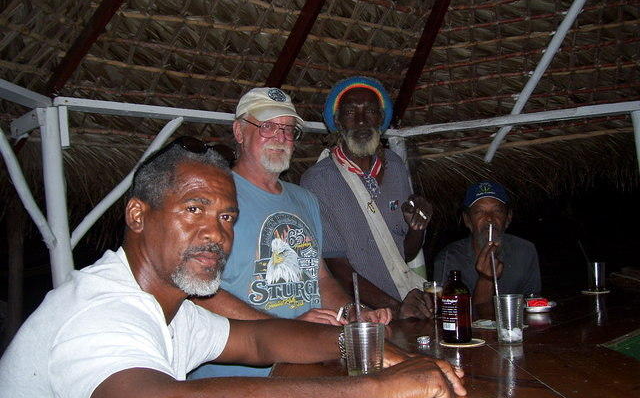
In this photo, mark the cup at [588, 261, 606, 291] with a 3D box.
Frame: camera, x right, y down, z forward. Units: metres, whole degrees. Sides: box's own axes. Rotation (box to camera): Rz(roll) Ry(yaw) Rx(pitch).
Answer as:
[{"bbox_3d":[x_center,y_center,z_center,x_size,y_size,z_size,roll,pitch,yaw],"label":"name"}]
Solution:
[{"bbox_3d":[0.980,0.275,2.355,0.063,0.102,0.063,0,-1,22],"label":"cup"}]

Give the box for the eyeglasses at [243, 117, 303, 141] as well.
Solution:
[{"bbox_3d":[-0.143,-0.200,1.925,0.140,0.050,0.140,0,9,-32],"label":"eyeglasses"}]

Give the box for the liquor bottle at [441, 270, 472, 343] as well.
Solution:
[{"bbox_3d":[0.304,0.237,1.475,0.067,0.156,0.067,0,-1,0],"label":"liquor bottle"}]

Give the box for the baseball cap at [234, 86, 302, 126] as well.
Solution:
[{"bbox_3d":[-0.150,-0.268,1.938,0.168,0.120,0.250,0,-1,-32],"label":"baseball cap"}]

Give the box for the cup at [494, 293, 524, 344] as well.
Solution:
[{"bbox_3d":[0.418,0.264,1.465,0.066,0.106,0.066,0,-1,16],"label":"cup"}]

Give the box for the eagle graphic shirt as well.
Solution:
[{"bbox_3d":[-0.185,0.190,2.000,0.480,0.600,0.300,1,-1,-37],"label":"eagle graphic shirt"}]

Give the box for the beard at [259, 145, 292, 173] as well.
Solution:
[{"bbox_3d":[-0.122,-0.112,1.885,0.090,0.085,0.070,0,-1,-32],"label":"beard"}]

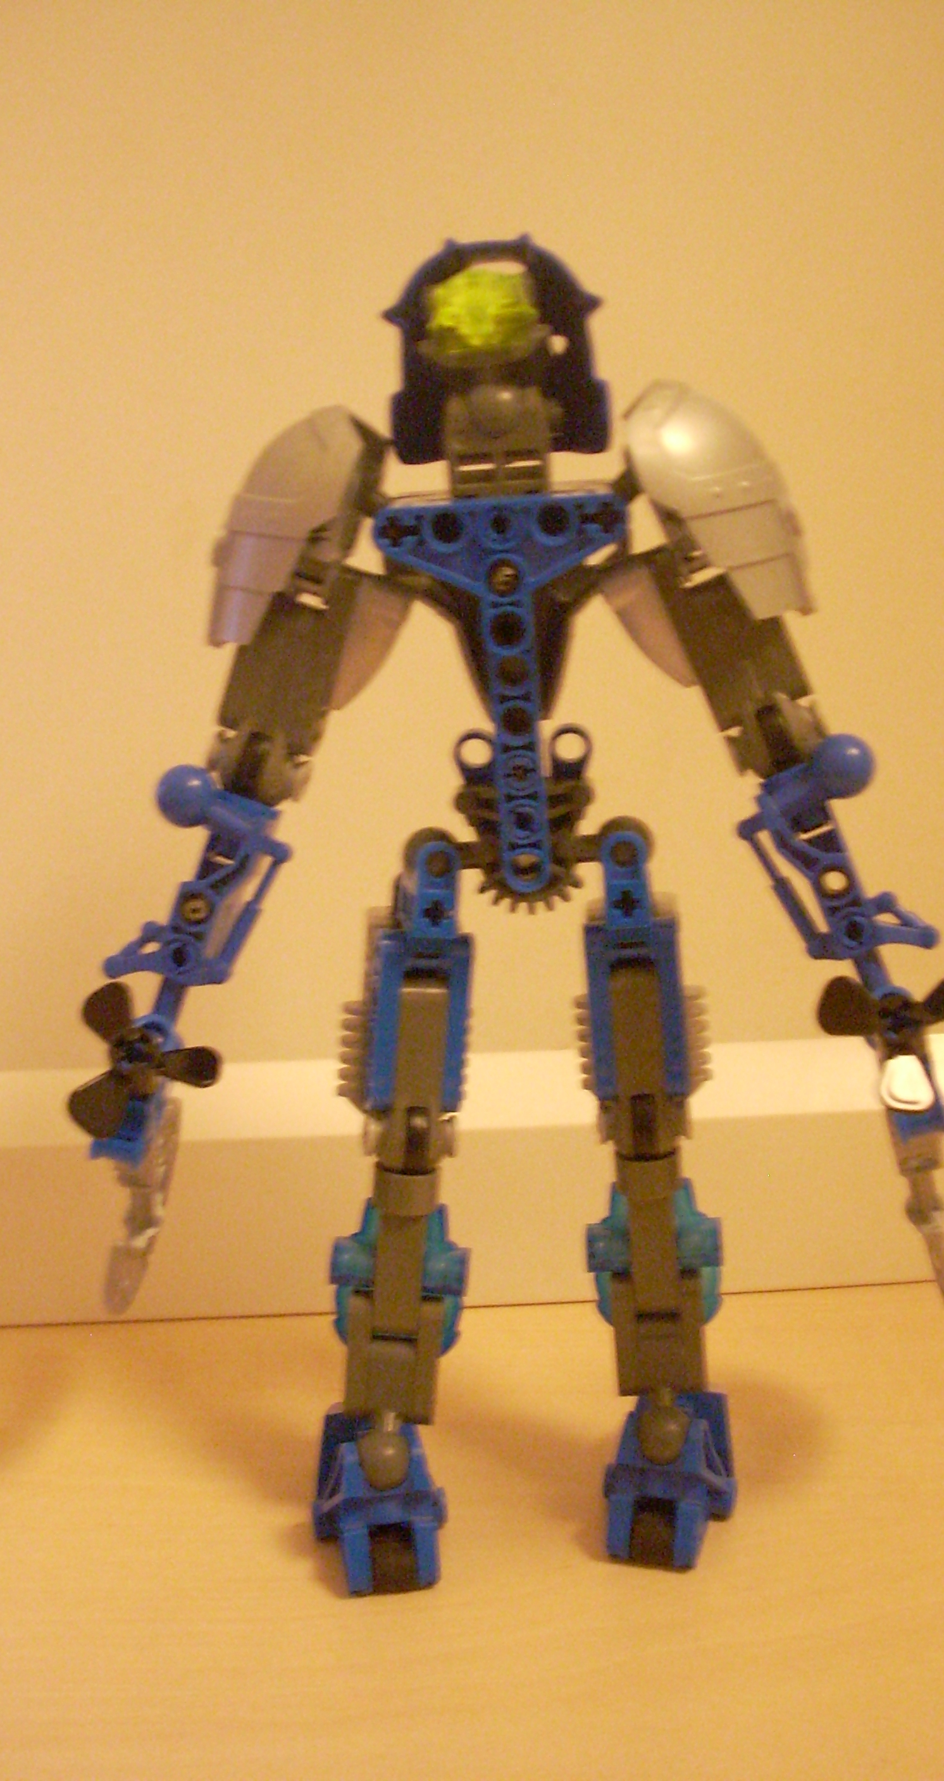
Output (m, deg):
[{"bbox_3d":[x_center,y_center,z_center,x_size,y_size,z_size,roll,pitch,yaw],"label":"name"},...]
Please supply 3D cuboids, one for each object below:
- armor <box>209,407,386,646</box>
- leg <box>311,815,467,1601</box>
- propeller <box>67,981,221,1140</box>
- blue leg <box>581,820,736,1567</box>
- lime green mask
[{"bbox_3d":[-0.027,-0.055,0.289,0.019,0.038,0.017,37,18,29],"label":"armor"},{"bbox_3d":[-0.014,0.056,0.342,0.027,0.146,0.040,0,24,-10],"label":"leg"},{"bbox_3d":[-0.050,0.025,0.289,0.024,0.024,0.009,1,10,9],"label":"propeller"},{"bbox_3d":[0.033,0.053,0.344,0.027,0.144,0.040,-1,24,6],"label":"blue leg"},{"bbox_3d":[0.002,-0.084,0.278,0.017,0.015,0.012,0,24,7],"label":"lime green mask"}]

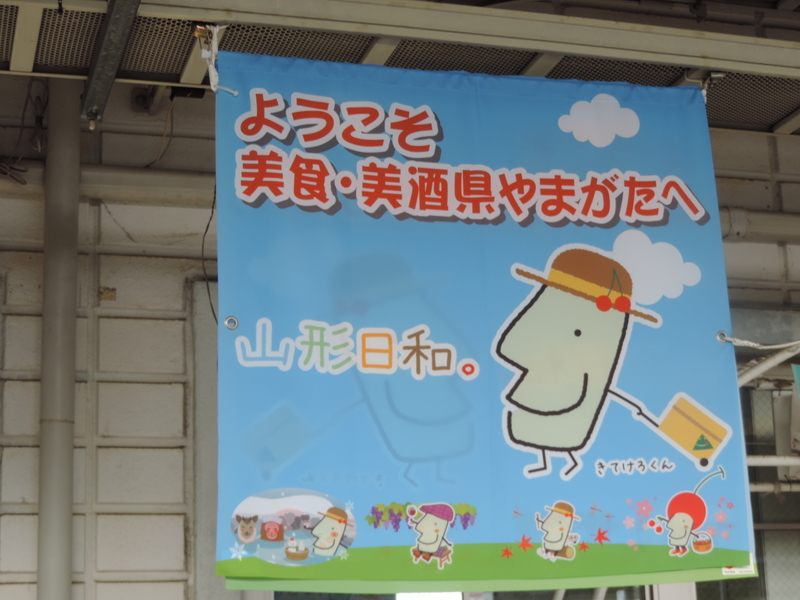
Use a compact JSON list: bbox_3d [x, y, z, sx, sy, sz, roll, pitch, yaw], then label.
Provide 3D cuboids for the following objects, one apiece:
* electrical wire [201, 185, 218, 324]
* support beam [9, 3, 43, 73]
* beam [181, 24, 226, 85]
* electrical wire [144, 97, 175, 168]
[{"bbox_3d":[-0.622,-0.143,5.287,0.050,0.460,0.050,2,-16,-16],"label":"electrical wire"},{"bbox_3d":[-0.628,-0.447,2.719,0.039,0.022,0.255,2,-16,-16],"label":"support beam"},{"bbox_3d":[-0.341,-0.435,2.804,0.039,0.022,0.255,2,-16,-16],"label":"beam"},{"bbox_3d":[-0.802,-0.560,5.409,0.095,0.255,0.080,2,-16,-16],"label":"electrical wire"}]

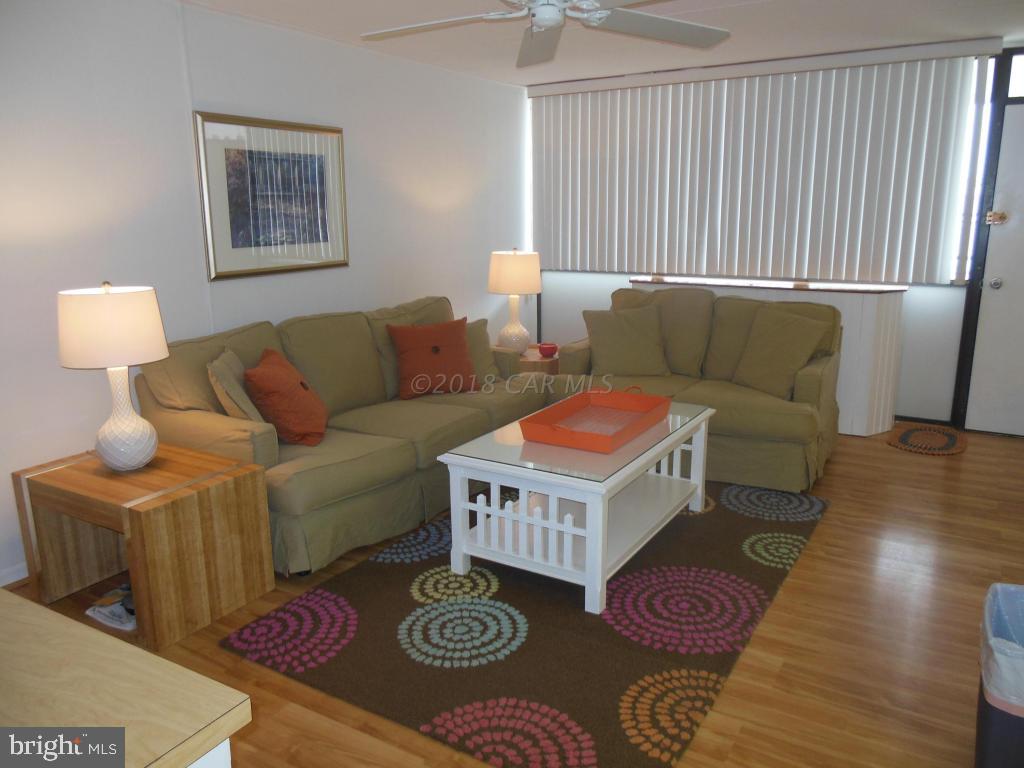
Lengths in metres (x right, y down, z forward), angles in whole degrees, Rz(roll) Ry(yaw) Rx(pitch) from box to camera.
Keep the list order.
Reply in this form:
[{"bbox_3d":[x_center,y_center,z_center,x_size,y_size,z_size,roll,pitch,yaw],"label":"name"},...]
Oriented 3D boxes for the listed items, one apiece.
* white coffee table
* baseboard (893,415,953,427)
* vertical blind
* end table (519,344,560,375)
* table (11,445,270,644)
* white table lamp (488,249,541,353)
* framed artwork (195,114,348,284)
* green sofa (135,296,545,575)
[{"bbox_3d":[0.354,0.458,3.343,0.732,0.504,1.219,8,16,31],"label":"white coffee table"},{"bbox_3d":[2.822,0.240,5.077,0.350,0.057,0.018,8,16,31],"label":"baseboard"},{"bbox_3d":[1.525,-1.474,5.348,3.129,1.363,0.089,8,16,31],"label":"vertical blind"},{"bbox_3d":[0.038,0.013,5.180,0.790,0.507,0.514,8,16,31],"label":"end table"},{"bbox_3d":[-1.431,0.577,2.909,0.799,0.514,0.514,8,16,31],"label":"table"},{"bbox_3d":[0.022,-0.559,5.013,0.360,0.712,0.360,-1,14,0],"label":"white table lamp"},{"bbox_3d":[-1.240,-0.998,3.986,0.030,0.797,0.991,8,16,31],"label":"framed artwork"},{"bbox_3d":[-0.722,0.102,3.998,0.983,0.909,2.064,8,16,31],"label":"green sofa"}]

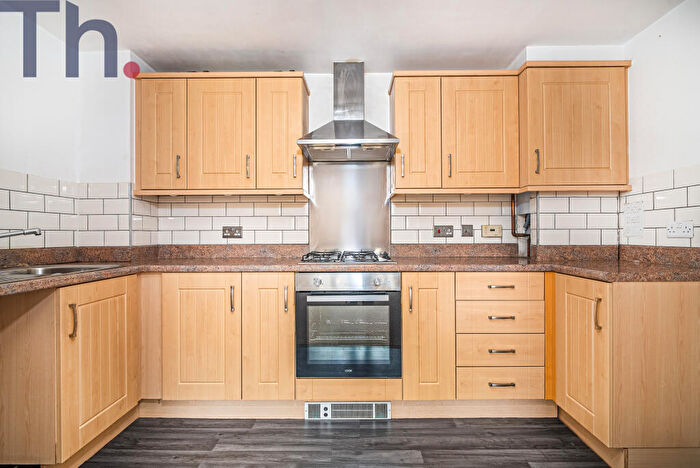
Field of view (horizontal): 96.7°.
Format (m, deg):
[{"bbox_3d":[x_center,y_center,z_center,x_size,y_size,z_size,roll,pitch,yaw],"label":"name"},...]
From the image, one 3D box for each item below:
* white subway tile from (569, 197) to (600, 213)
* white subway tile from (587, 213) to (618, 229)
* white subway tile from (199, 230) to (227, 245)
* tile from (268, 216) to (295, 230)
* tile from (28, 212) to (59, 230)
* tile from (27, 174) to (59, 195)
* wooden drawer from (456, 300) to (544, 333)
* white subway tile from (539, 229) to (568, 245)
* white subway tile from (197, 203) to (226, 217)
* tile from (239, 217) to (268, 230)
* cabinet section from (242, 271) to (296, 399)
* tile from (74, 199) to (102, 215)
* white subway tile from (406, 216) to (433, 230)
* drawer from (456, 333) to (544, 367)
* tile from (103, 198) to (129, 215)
[{"bbox_3d":[1.497,-0.182,1.988,0.200,0.100,0.009,0,0,1],"label":"white subway tile"},{"bbox_3d":[1.608,-0.081,1.988,0.200,0.100,0.009,0,0,1],"label":"white subway tile"},{"bbox_3d":[-1.004,0.027,2.295,0.200,0.100,0.010,0,0,0],"label":"white subway tile"},{"bbox_3d":[-0.503,-0.075,2.285,0.200,0.100,0.010,0,0,0],"label":"tile"},{"bbox_3d":[-1.750,-0.073,1.776,0.009,0.100,0.198,0,0,0],"label":"tile"},{"bbox_3d":[-1.785,-0.278,1.816,0.010,0.100,0.193,0,0,0],"label":"tile"},{"bbox_3d":[0.847,0.466,1.970,0.497,0.187,0.470,0,0,0],"label":"wooden drawer"},{"bbox_3d":[1.296,0.021,1.988,0.200,0.100,0.009,0,0,1],"label":"white subway tile"},{"bbox_3d":[-1.015,-0.181,2.301,0.200,0.100,0.009,0,0,1],"label":"white subway tile"},{"bbox_3d":[-0.712,-0.078,2.305,0.200,0.100,0.010,0,0,0],"label":"tile"},{"bbox_3d":[-0.457,0.578,2.030,0.297,0.717,0.560,0,0,0],"label":"cabinet section"},{"bbox_3d":[-1.690,-0.178,2.030,0.175,0.100,0.010,0,0,0],"label":"tile"},{"bbox_3d":[0.515,-0.083,2.304,0.200,0.100,0.010,0,0,0],"label":"white subway tile"},{"bbox_3d":[0.847,0.654,1.970,0.497,0.187,0.470,0,0,0],"label":"drawer"},{"bbox_3d":[-1.516,-0.178,2.030,0.170,0.100,0.010,0,0,0],"label":"tile"}]

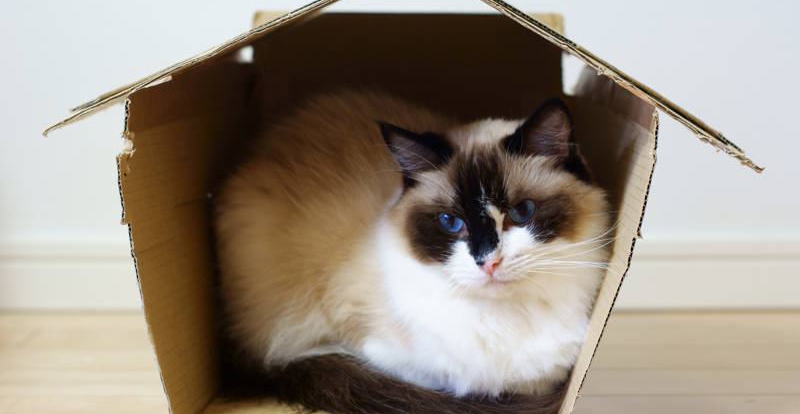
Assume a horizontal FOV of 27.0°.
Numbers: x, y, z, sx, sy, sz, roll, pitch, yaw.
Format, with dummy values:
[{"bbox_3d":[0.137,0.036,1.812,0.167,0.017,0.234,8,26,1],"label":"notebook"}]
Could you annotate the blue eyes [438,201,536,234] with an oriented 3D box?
[{"bbox_3d":[0.055,0.006,1.045,0.060,0.018,0.017,-8,6,7],"label":"blue eyes"}]

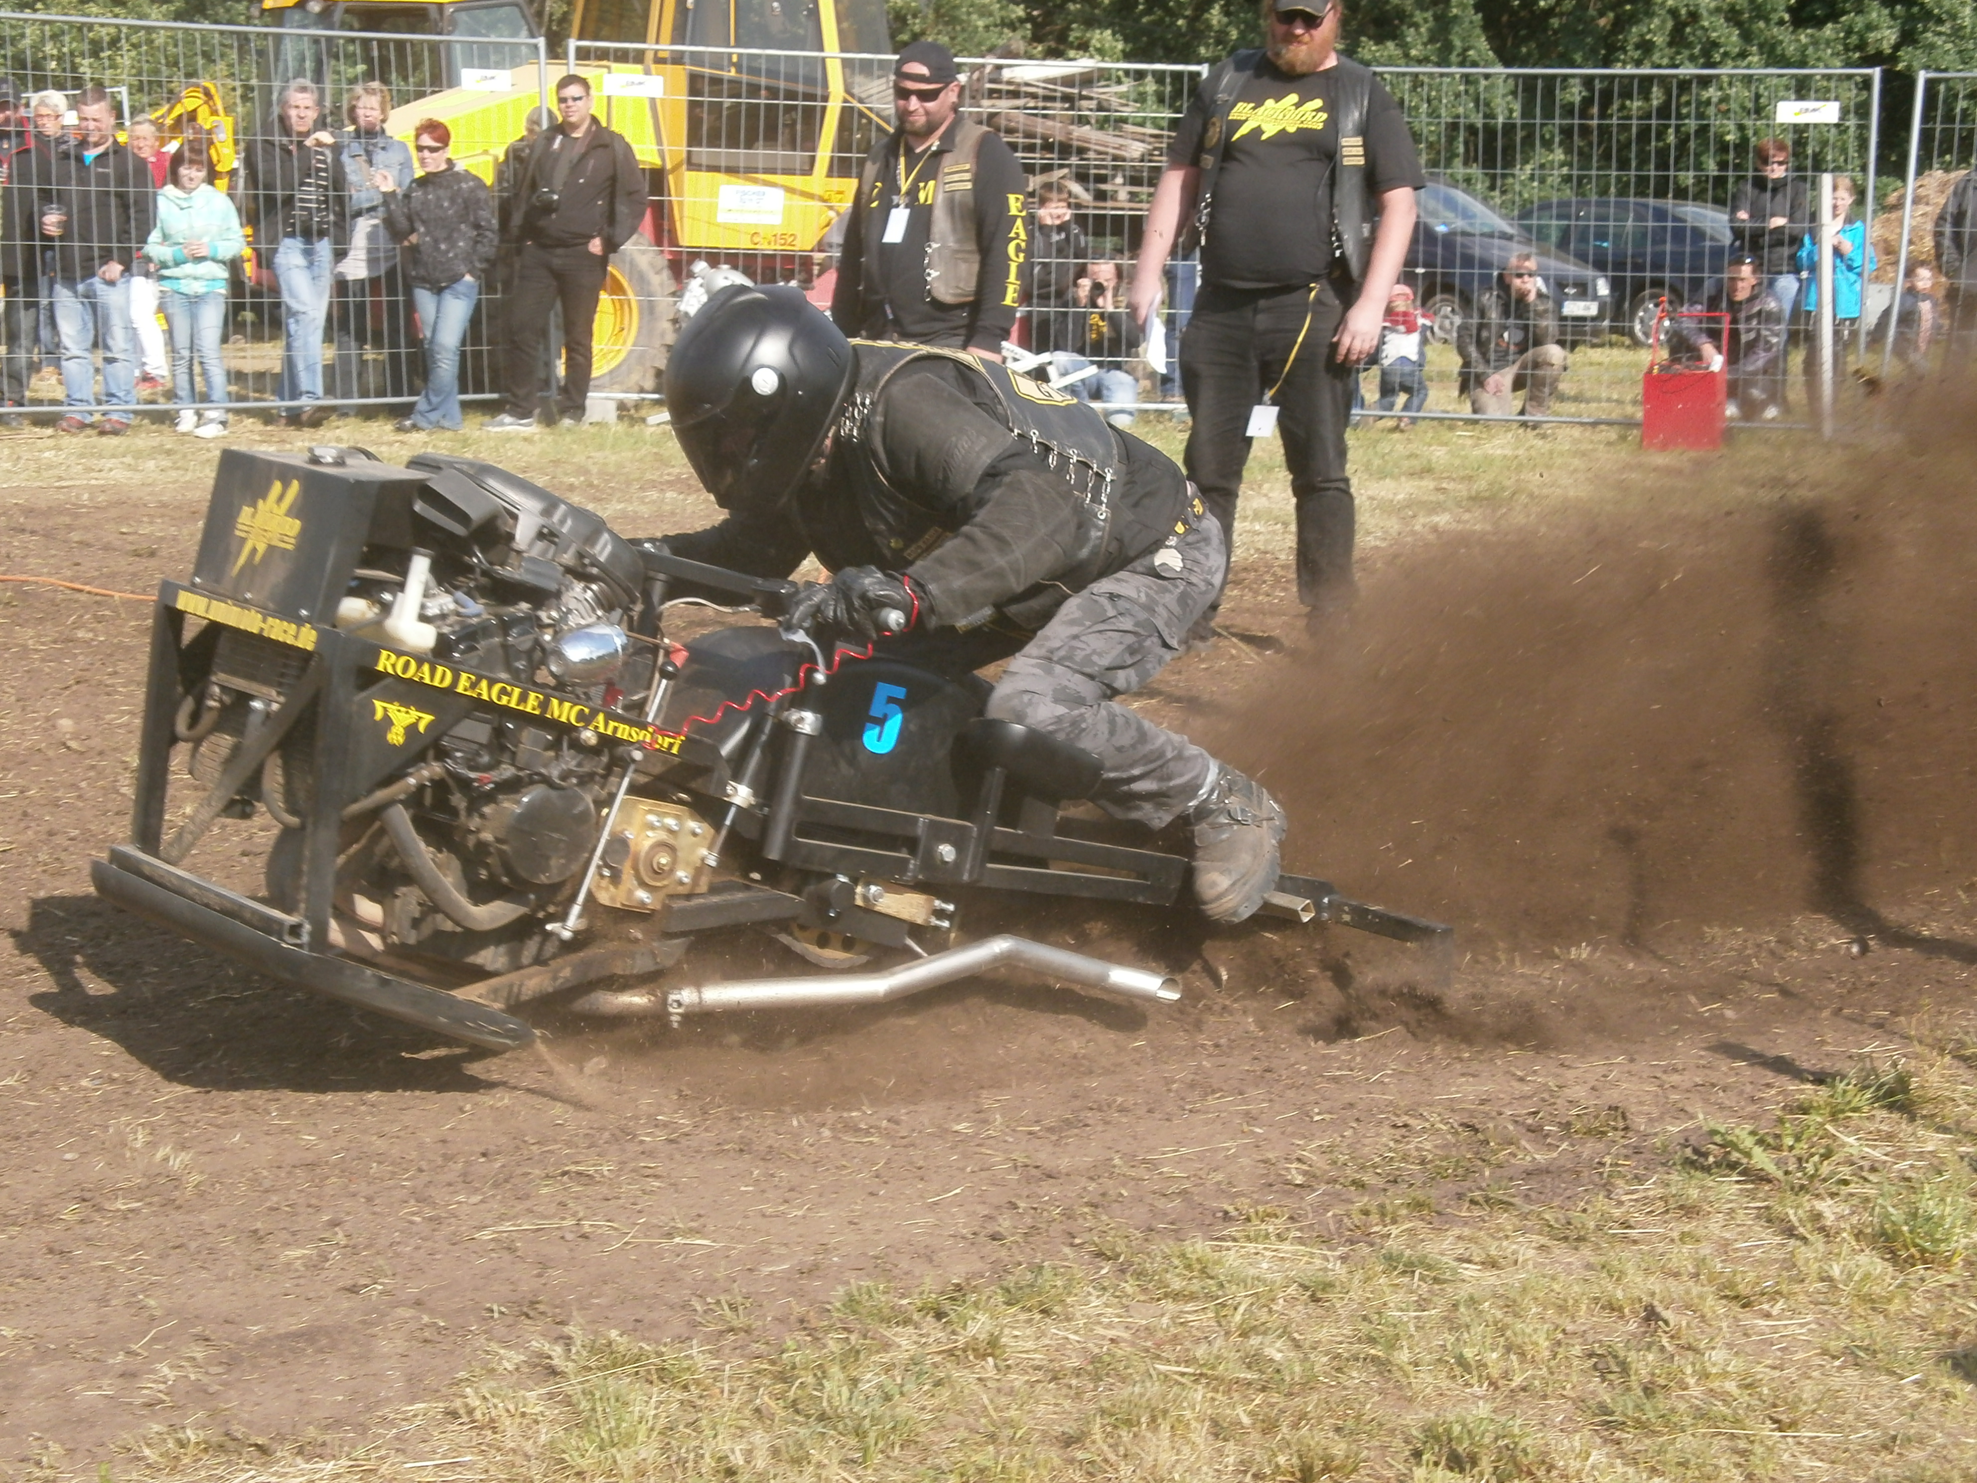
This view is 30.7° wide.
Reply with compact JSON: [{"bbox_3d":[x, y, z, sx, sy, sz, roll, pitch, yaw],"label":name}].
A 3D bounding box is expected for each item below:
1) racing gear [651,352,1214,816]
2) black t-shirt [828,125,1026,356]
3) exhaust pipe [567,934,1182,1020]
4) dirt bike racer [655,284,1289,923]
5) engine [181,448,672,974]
[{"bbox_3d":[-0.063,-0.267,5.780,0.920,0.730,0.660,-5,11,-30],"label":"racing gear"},{"bbox_3d":[-0.176,-1.453,10.400,0.530,0.640,0.280,5,10,24],"label":"black t-shirt"},{"bbox_3d":[-0.183,0.370,5.580,0.980,0.120,0.090,-1,10,-12],"label":"exhaust pipe"},{"bbox_3d":[-0.031,-0.231,5.760,1.060,0.970,0.700,-5,11,-30],"label":"dirt bike racer"},{"bbox_3d":[-0.885,-0.053,5.720,0.620,0.710,0.520,3,6,-37],"label":"engine"}]

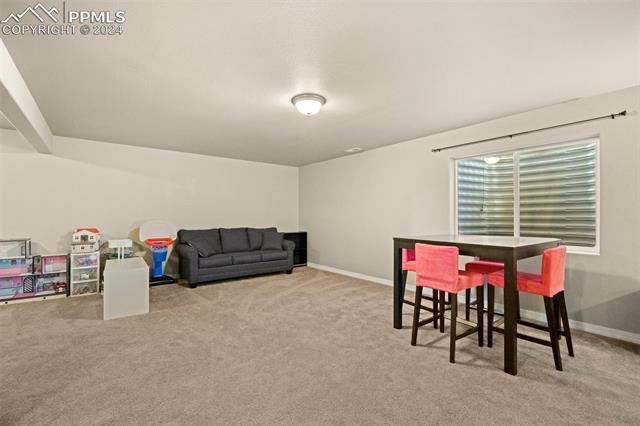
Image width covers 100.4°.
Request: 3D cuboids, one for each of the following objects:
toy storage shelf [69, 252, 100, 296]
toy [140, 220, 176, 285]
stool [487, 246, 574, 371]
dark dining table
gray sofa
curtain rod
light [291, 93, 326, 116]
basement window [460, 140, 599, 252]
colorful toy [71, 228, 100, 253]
[{"bbox_3d":[-3.800,0.966,4.341,0.323,0.671,0.370,1,-1,-36],"label":"toy storage shelf"},{"bbox_3d":[-3.034,0.726,5.048,0.634,1.177,0.520,1,-1,-38],"label":"toy"},{"bbox_3d":[1.920,0.790,2.461,0.410,0.952,0.527,1,-1,-38],"label":"stool"},{"bbox_3d":[1.677,0.780,2.903,1.249,0.988,1.161,1,-1,-35],"label":"dark dining table"},{"bbox_3d":[-1.688,0.846,5.570,2.135,0.958,0.915,1,-1,-37],"label":"gray sofa"},{"bbox_3d":[2.382,-0.965,3.385,0.100,0.060,1.986,1,-1,-40],"label":"curtain rod"},{"bbox_3d":[-0.122,-1.165,2.931,0.376,0.176,0.376,0,-1,0],"label":"light"},{"bbox_3d":[2.483,-0.171,3.397,0.100,1.243,1.473,1,-1,-40],"label":"basement window"},{"bbox_3d":[-3.790,0.447,4.321,0.323,0.366,0.260,1,-1,-36],"label":"colorful toy"}]

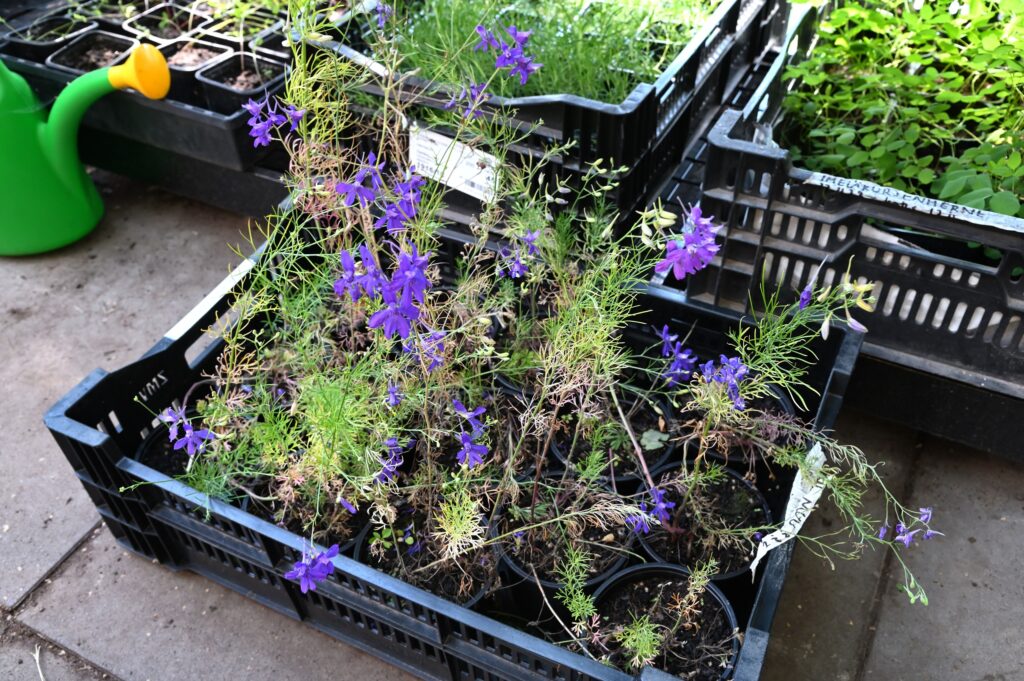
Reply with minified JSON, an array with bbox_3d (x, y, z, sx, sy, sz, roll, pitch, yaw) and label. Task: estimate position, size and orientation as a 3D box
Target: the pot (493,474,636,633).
[{"bbox_3d":[0.046,0.193,0.803,0.118,0.100,0.118,-1,43,1],"label":"pot"}]

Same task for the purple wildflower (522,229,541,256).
[{"bbox_3d":[0.018,-0.090,0.840,0.017,0.020,0.016,0,43,1],"label":"purple wildflower"}]

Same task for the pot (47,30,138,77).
[{"bbox_3d":[-0.613,-0.387,1.373,0.108,0.100,0.105,16,44,19],"label":"pot"}]

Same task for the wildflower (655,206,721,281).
[{"bbox_3d":[0.129,-0.071,0.670,0.047,0.047,0.042,7,42,10],"label":"wildflower"}]

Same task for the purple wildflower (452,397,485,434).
[{"bbox_3d":[-0.033,0.060,0.715,0.026,0.025,0.024,-5,41,-3],"label":"purple wildflower"}]

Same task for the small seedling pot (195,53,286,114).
[{"bbox_3d":[-0.374,-0.336,1.304,0.110,0.100,0.100,21,46,24],"label":"small seedling pot"}]

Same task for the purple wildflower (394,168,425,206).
[{"bbox_3d":[-0.086,-0.128,0.760,0.026,0.030,0.025,-7,42,-5],"label":"purple wildflower"}]

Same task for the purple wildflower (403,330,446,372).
[{"bbox_3d":[-0.071,0.009,0.740,0.036,0.034,0.031,-16,46,-14],"label":"purple wildflower"}]

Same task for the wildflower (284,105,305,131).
[{"bbox_3d":[-0.225,-0.231,0.940,0.024,0.027,0.024,28,52,28],"label":"wildflower"}]

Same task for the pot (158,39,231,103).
[{"bbox_3d":[-0.474,-0.380,1.358,0.106,0.100,0.098,21,46,24],"label":"pot"}]

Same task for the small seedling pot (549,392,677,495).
[{"bbox_3d":[0.092,0.116,0.871,0.120,0.097,0.120,-1,44,1],"label":"small seedling pot"}]

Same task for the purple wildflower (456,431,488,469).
[{"bbox_3d":[-0.033,0.090,0.755,0.027,0.030,0.025,-6,44,-4],"label":"purple wildflower"}]

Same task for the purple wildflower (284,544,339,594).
[{"bbox_3d":[-0.142,0.162,0.645,0.039,0.033,0.030,1,44,4],"label":"purple wildflower"}]

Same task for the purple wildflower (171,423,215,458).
[{"bbox_3d":[-0.259,0.081,0.740,0.031,0.025,0.022,-21,45,-20],"label":"purple wildflower"}]

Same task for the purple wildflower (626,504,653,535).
[{"bbox_3d":[0.104,0.145,0.740,0.023,0.023,0.022,5,44,7],"label":"purple wildflower"}]

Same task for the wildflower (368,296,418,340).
[{"bbox_3d":[-0.084,-0.016,0.645,0.035,0.028,0.024,-8,43,-7],"label":"wildflower"}]

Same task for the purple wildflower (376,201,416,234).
[{"bbox_3d":[-0.094,-0.100,0.740,0.032,0.025,0.025,-8,42,-6],"label":"purple wildflower"}]

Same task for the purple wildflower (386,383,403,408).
[{"bbox_3d":[-0.100,0.047,0.770,0.014,0.018,0.014,-8,43,-8],"label":"purple wildflower"}]

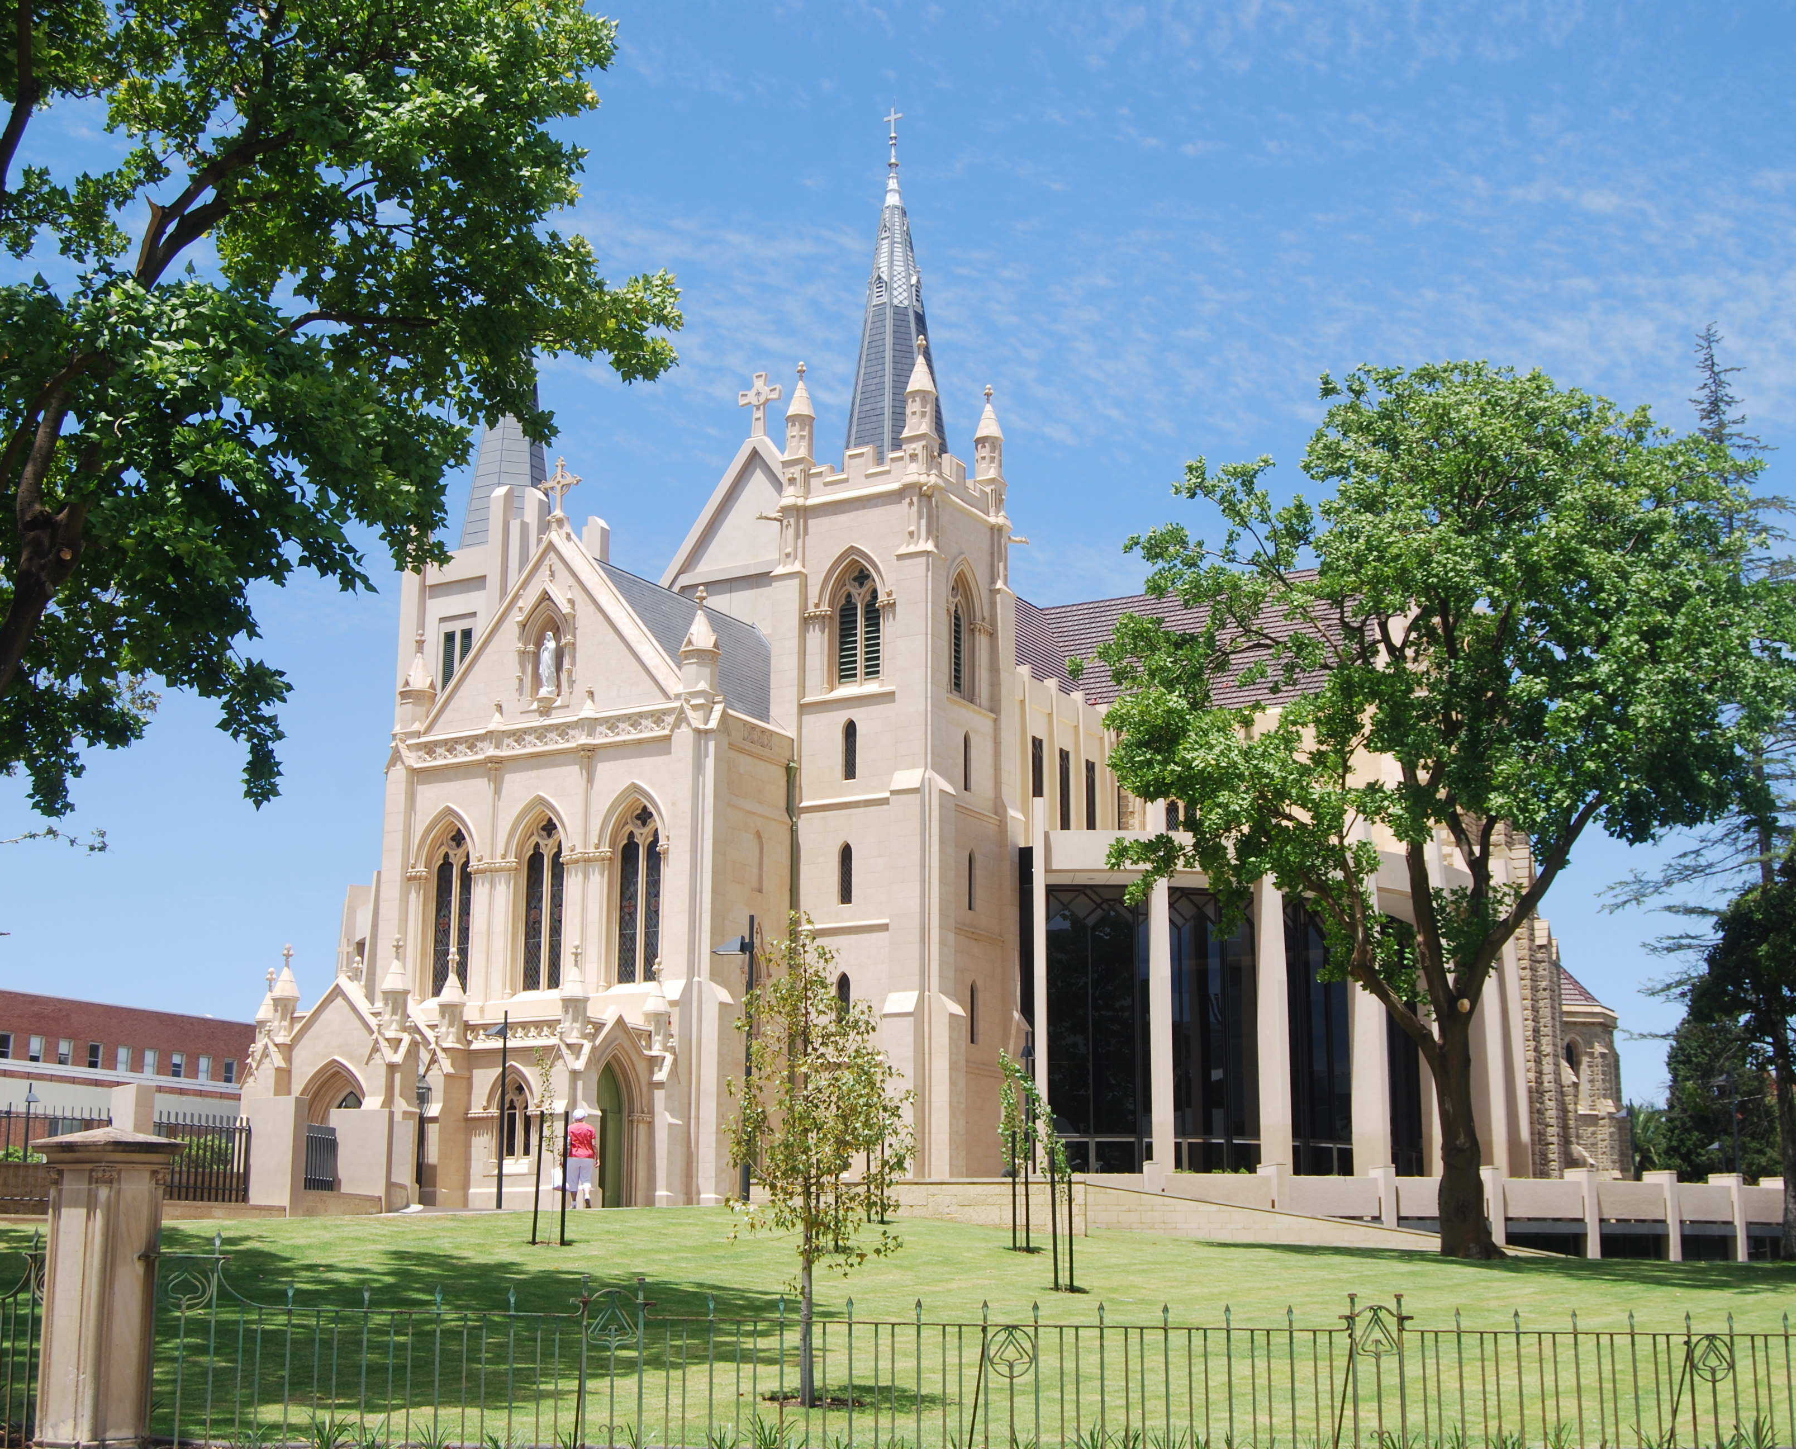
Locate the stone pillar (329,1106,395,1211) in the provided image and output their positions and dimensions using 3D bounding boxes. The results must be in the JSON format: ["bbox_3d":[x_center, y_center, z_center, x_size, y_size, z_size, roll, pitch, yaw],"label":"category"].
[{"bbox_3d":[-10.192,8.265,44.517,1.130,1.956,0.360,-2,-13,8],"label":"stone pillar"}]

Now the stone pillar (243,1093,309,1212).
[{"bbox_3d":[-11.122,7.735,42.033,1.100,2.100,0.360,-6,-14,26],"label":"stone pillar"}]

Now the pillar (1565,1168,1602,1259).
[{"bbox_3d":[15.963,11.415,54.733,0.330,2.103,1.000,2,-13,-9],"label":"pillar"}]

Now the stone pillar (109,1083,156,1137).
[{"bbox_3d":[-12.711,7.073,38.751,0.360,2.267,1.100,10,-16,-37],"label":"stone pillar"}]

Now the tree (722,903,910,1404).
[{"bbox_3d":[-0.598,3.328,18.108,1.300,3.682,1.200,0,-13,0],"label":"tree"}]

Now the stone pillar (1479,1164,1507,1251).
[{"bbox_3d":[13.677,11.230,54.223,0.330,2.008,0.950,2,-13,-7],"label":"stone pillar"}]

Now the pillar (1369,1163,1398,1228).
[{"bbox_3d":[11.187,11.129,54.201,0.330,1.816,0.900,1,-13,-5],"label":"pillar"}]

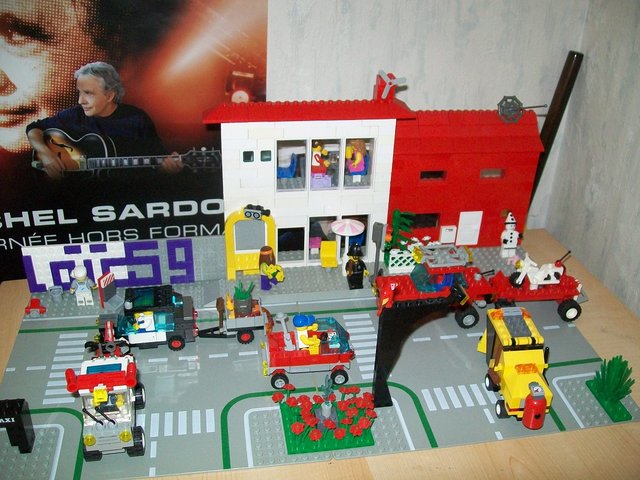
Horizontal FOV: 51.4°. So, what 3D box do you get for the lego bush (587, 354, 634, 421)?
[{"bbox_3d":[0.232,0.112,0.527,0.033,0.044,0.047,-3,30,-9],"label":"lego bush"}]

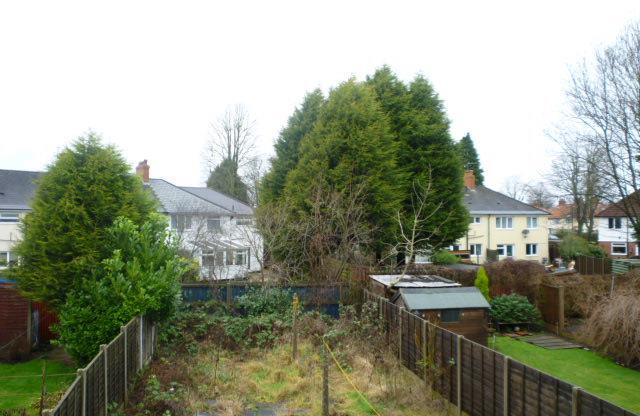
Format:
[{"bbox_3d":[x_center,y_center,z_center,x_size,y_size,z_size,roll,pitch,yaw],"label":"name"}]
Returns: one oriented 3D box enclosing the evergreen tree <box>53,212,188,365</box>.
[{"bbox_3d":[-6.474,2.561,17.400,4.100,4.700,3.400,0,-1,-11],"label":"evergreen tree"}]

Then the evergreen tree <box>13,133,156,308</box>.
[{"bbox_3d":[-8.350,1.060,19.000,5.100,7.500,4.900,0,-1,0],"label":"evergreen tree"}]

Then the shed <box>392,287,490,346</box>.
[{"bbox_3d":[3.830,3.660,17.250,2.600,2.170,1.950,0,-1,-10],"label":"shed"}]

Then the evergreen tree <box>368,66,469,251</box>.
[{"bbox_3d":[5.637,-2.265,31.000,5.800,11.600,5.600,0,-1,-11],"label":"evergreen tree"}]

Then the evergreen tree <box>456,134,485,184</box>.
[{"bbox_3d":[18.800,-1.800,68.000,5.500,15.600,5.500,0,-1,0],"label":"evergreen tree"}]

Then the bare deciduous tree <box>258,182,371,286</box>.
[{"bbox_3d":[-0.240,1.900,23.500,4.900,6.000,4.500,0,-1,0],"label":"bare deciduous tree"}]

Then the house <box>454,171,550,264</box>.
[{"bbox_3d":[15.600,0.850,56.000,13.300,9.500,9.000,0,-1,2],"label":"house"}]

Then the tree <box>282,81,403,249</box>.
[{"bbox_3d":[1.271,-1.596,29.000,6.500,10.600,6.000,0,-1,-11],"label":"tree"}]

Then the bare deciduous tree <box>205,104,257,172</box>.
[{"bbox_3d":[-10.300,-3.000,62.000,6.300,17.800,6.300,0,-1,0],"label":"bare deciduous tree"}]

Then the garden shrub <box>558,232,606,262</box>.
[{"bbox_3d":[23.499,3.693,48.000,4.300,3.000,3.400,0,-1,-11],"label":"garden shrub"}]

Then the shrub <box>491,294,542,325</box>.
[{"bbox_3d":[8.172,4.272,22.300,2.150,1.350,1.800,0,-1,-11],"label":"shrub"}]

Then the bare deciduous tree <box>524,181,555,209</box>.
[{"bbox_3d":[38.889,-1.122,95.000,5.300,7.500,5.000,0,-1,-11],"label":"bare deciduous tree"}]

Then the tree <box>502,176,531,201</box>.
[{"bbox_3d":[32.200,0.600,88.000,5.800,11.500,5.800,0,-1,0],"label":"tree"}]

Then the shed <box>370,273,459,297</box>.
[{"bbox_3d":[3.761,3.828,21.300,2.850,2.100,2.350,0,-1,-11],"label":"shed"}]

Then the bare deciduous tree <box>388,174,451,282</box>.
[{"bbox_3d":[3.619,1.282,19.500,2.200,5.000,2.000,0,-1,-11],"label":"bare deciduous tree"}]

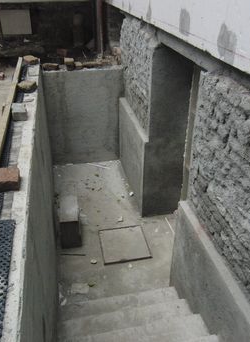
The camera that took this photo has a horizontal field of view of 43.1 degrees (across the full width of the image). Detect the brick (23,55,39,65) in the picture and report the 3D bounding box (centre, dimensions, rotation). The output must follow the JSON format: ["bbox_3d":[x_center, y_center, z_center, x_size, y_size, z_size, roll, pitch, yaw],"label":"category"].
[{"bbox_3d":[-1.218,-1.449,4.130,0.185,0.065,0.150,-1,32,-4],"label":"brick"}]

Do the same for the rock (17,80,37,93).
[{"bbox_3d":[-0.944,-0.817,3.069,0.185,0.065,0.140,-4,32,-7],"label":"rock"}]

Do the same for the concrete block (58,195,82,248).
[{"bbox_3d":[-0.705,0.639,4.023,0.228,0.399,0.522,-5,30,-11],"label":"concrete block"}]

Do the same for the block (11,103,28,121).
[{"bbox_3d":[-0.827,-0.468,2.508,0.102,0.068,0.185,-8,33,-14],"label":"block"}]

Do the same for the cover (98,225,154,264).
[{"bbox_3d":[-0.007,0.847,3.726,0.530,0.030,0.535,-6,32,-11],"label":"cover"}]

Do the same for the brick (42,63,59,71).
[{"bbox_3d":[-1.061,-1.487,4.538,0.220,0.065,0.110,-6,33,-12],"label":"brick"}]

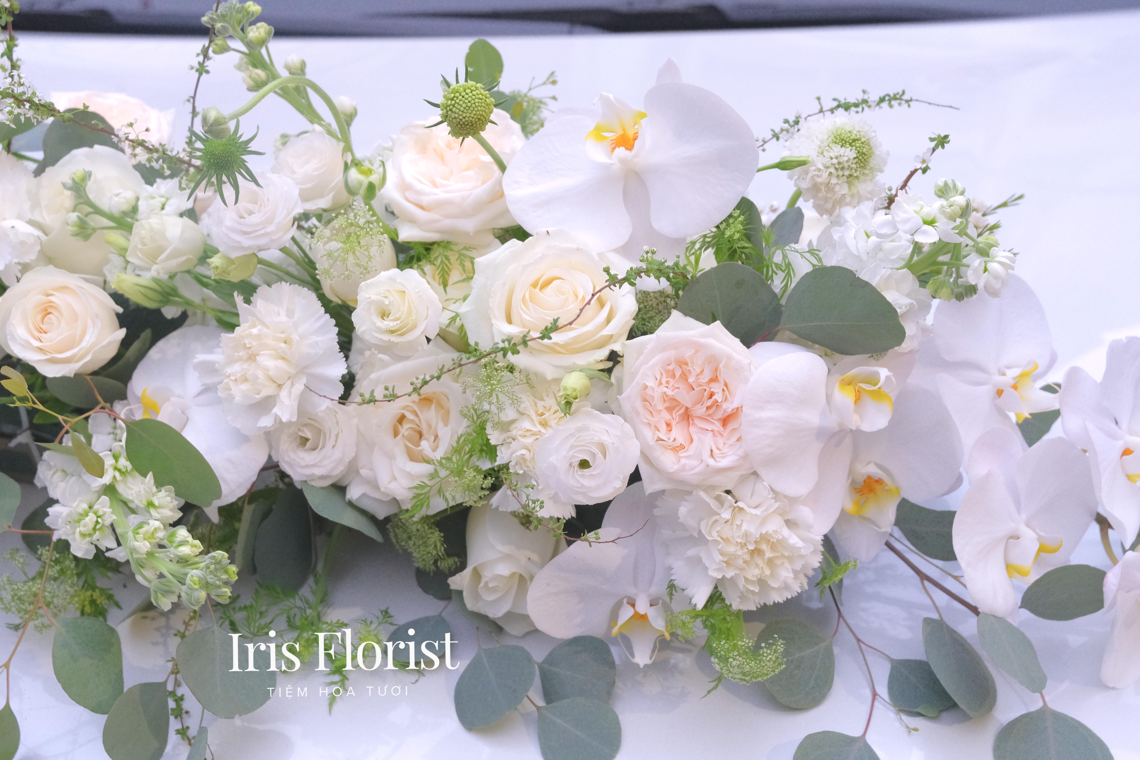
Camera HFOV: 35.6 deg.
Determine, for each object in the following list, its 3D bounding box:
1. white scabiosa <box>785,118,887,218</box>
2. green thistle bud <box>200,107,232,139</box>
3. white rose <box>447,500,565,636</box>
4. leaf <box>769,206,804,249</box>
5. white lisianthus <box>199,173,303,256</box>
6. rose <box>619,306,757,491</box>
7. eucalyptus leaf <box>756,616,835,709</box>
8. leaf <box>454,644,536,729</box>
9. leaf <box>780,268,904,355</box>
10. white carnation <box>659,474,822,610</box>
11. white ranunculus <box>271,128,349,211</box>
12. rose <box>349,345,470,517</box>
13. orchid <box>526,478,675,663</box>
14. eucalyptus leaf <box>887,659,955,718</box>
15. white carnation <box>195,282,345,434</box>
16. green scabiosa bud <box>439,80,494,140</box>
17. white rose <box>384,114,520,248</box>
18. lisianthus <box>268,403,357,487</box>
[{"bbox_3d":[0.140,-0.112,0.929,0.053,0.036,0.052,-14,74,-23],"label":"white scabiosa"},{"bbox_3d":[-0.181,-0.131,0.905,0.018,0.016,0.016,-39,90,-15],"label":"green thistle bud"},{"bbox_3d":[-0.035,0.106,1.010,0.067,0.067,0.076,4,37,5],"label":"white rose"},{"bbox_3d":[0.112,-0.078,0.920,0.022,0.006,0.027,32,90,36],"label":"leaf"},{"bbox_3d":[-0.196,-0.102,1.090,0.062,0.038,0.062,2,53,-2],"label":"white lisianthus"},{"bbox_3d":[0.060,0.011,0.884,0.073,0.086,0.056,-2,-3,-3],"label":"rose"},{"bbox_3d":[0.106,0.134,0.840,0.041,0.008,0.040,-30,63,-21],"label":"eucalyptus leaf"},{"bbox_3d":[-0.035,0.144,0.835,0.041,0.008,0.040,-32,59,-22],"label":"leaf"},{"bbox_3d":[0.134,-0.035,0.870,0.062,0.009,0.046,0,72,-3],"label":"leaf"},{"bbox_3d":[0.081,0.077,0.835,0.076,0.066,0.048,6,7,-13],"label":"white carnation"},{"bbox_3d":[-0.132,-0.106,0.900,0.041,0.040,0.043,0,69,0],"label":"white ranunculus"},{"bbox_3d":[-0.072,0.022,0.805,0.060,0.074,0.055,0,3,-6],"label":"rose"},{"bbox_3d":[0.034,0.093,0.860,0.108,0.092,0.040,1,7,1],"label":"orchid"},{"bbox_3d":[0.197,0.172,0.990,0.048,0.008,0.042,33,60,22],"label":"eucalyptus leaf"},{"bbox_3d":[-0.135,-0.010,0.800,0.063,0.065,0.050,0,0,21],"label":"white carnation"},{"bbox_3d":[-0.049,-0.126,0.830,0.026,0.023,0.027,0,72,12],"label":"green scabiosa bud"},{"bbox_3d":[-0.071,-0.122,1.080,0.087,0.060,0.087,1,60,-1],"label":"white rose"},{"bbox_3d":[-0.145,0.036,1.000,0.050,0.036,0.050,0,78,1],"label":"lisianthus"}]

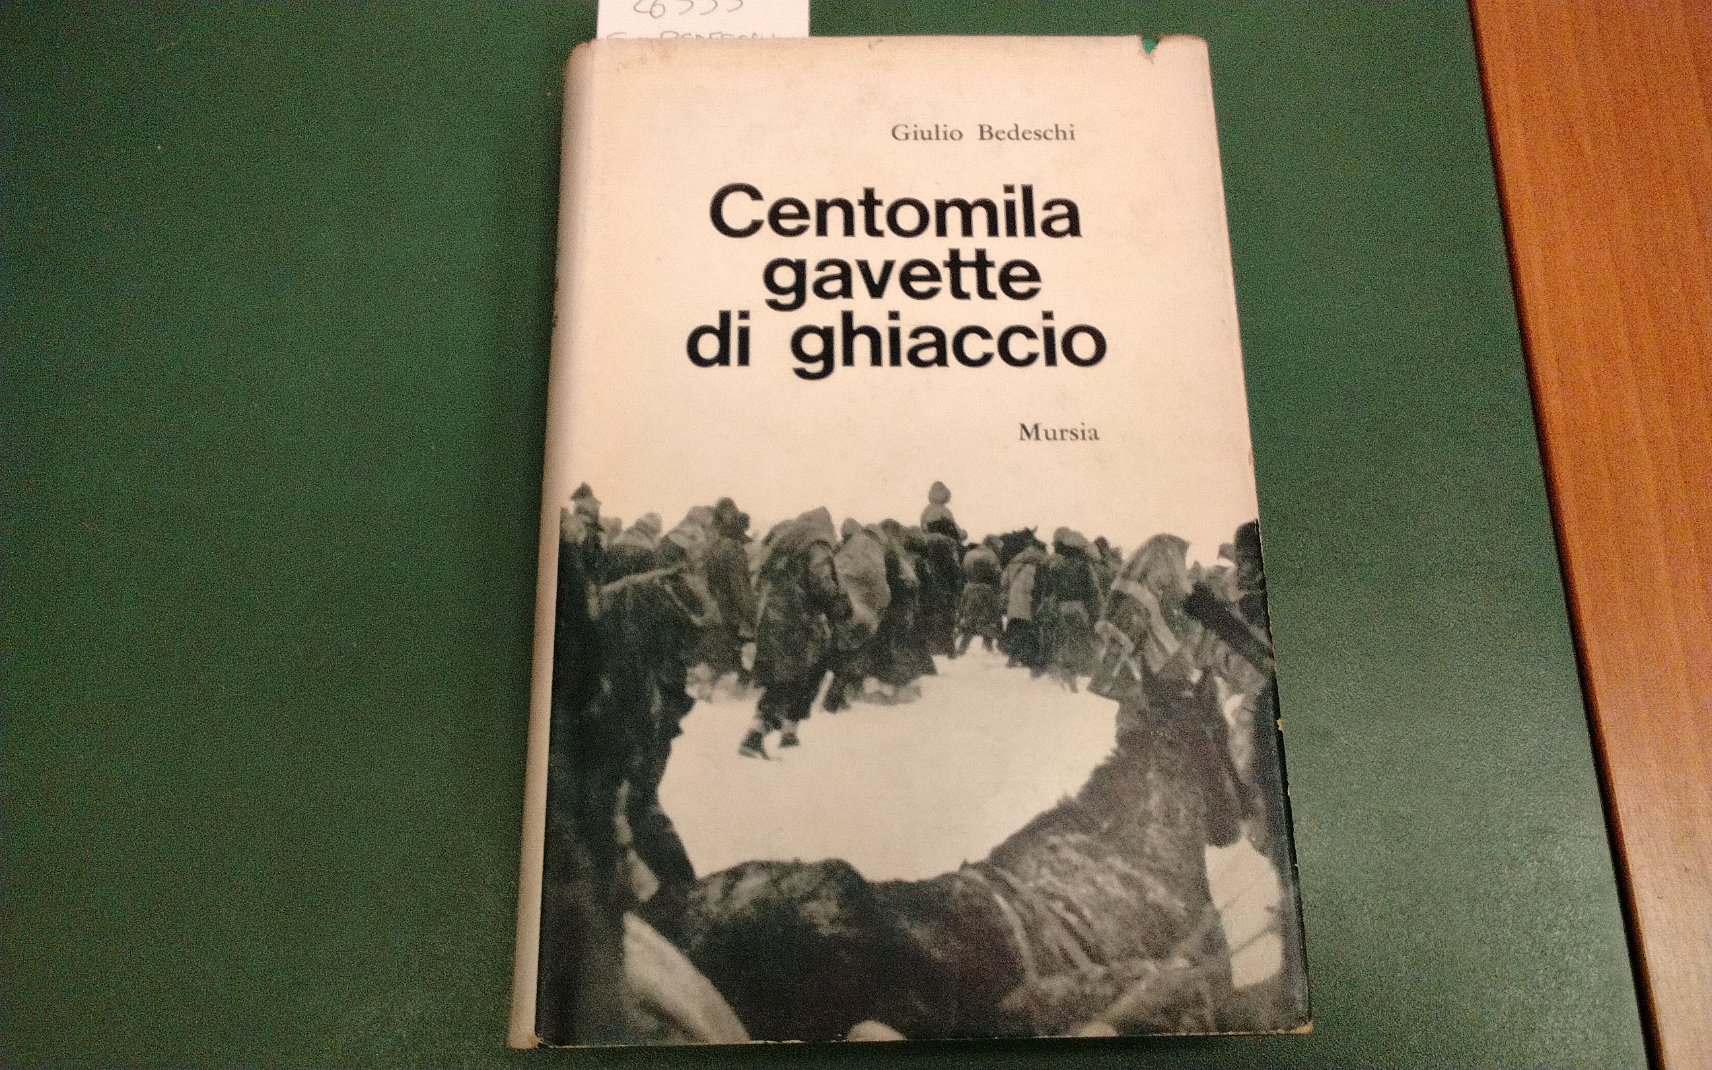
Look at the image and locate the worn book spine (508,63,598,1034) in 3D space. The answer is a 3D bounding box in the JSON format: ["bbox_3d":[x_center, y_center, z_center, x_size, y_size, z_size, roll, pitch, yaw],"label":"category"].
[{"bbox_3d":[-0.064,-0.006,0.273,0.013,0.028,0.215,-1,75,-1],"label":"worn book spine"}]

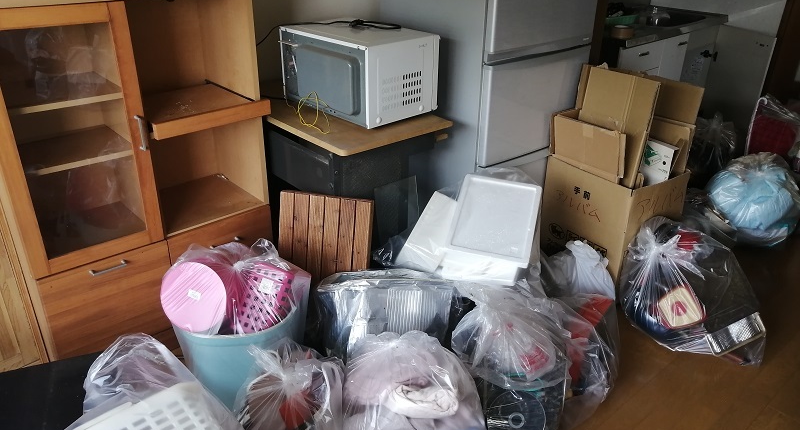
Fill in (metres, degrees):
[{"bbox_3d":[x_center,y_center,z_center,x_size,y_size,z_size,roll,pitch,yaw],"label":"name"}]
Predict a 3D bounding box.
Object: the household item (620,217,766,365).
[{"bbox_3d":[0.968,0.221,2.118,0.380,0.340,0.360,8,27,15],"label":"household item"}]

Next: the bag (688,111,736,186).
[{"bbox_3d":[1.502,-0.253,2.986,0.290,0.440,0.290,1,26,0],"label":"bag"}]

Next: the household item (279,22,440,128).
[{"bbox_3d":[-0.144,-0.511,2.185,0.315,0.256,0.465,-22,34,-38],"label":"household item"}]

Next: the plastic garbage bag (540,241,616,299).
[{"bbox_3d":[0.618,0.219,2.196,0.250,0.270,0.250,1,26,0],"label":"plastic garbage bag"}]

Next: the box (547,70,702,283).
[{"bbox_3d":[0.847,-0.162,2.443,0.360,0.740,0.420,-15,30,-28],"label":"box"}]

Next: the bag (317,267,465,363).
[{"bbox_3d":[-0.033,0.326,1.895,0.420,0.330,0.250,1,26,0],"label":"bag"}]

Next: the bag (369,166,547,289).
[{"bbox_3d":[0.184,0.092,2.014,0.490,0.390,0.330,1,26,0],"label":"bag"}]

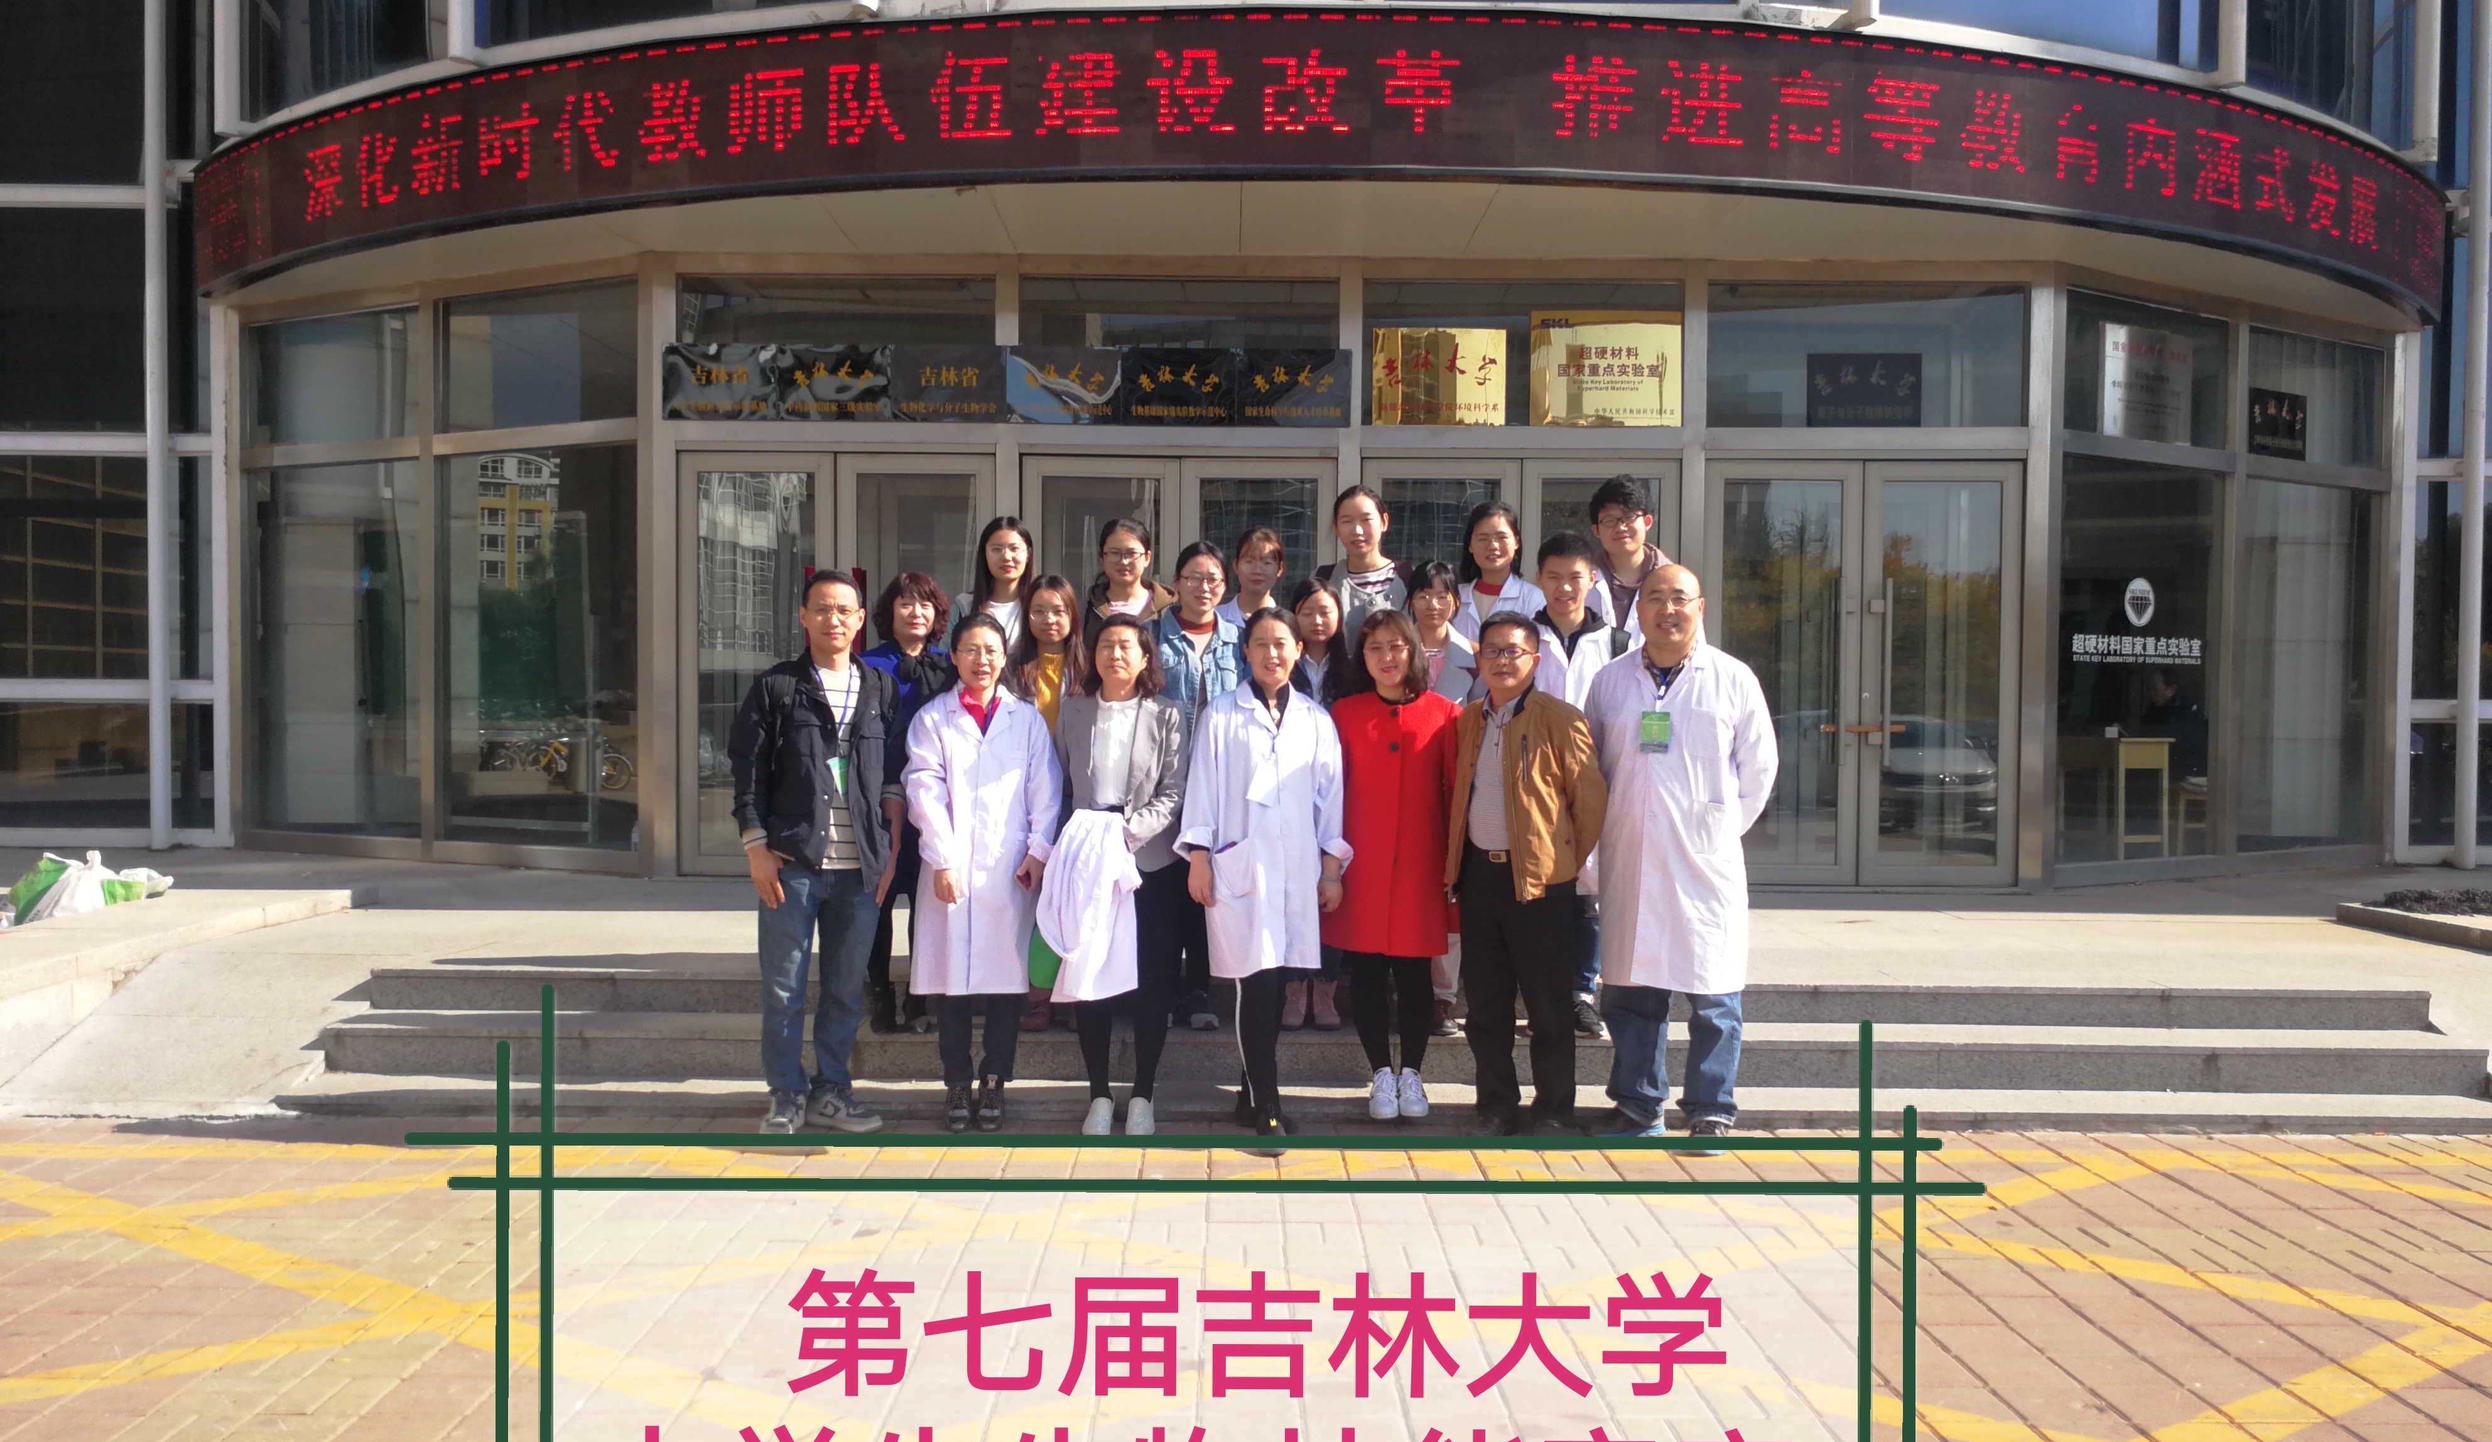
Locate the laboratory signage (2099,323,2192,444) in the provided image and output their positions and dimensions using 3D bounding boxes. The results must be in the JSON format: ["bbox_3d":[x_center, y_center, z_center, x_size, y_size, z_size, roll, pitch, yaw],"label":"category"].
[{"bbox_3d":[4.921,-1.837,10.635,0.800,0.600,0.030,-1,2,-32],"label":"laboratory signage"}]

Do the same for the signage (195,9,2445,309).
[{"bbox_3d":[0.537,-2.815,10.138,13.441,0.772,3.103,0,1,0],"label":"signage"}]

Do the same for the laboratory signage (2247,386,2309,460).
[{"bbox_3d":[6.014,-1.725,11.329,0.600,0.395,0.030,-1,2,-32],"label":"laboratory signage"}]

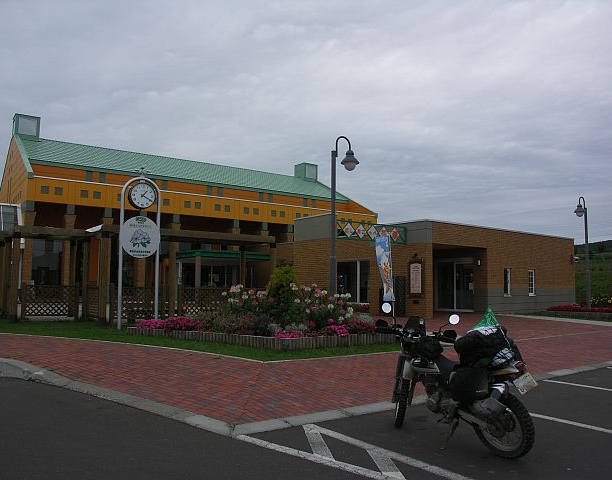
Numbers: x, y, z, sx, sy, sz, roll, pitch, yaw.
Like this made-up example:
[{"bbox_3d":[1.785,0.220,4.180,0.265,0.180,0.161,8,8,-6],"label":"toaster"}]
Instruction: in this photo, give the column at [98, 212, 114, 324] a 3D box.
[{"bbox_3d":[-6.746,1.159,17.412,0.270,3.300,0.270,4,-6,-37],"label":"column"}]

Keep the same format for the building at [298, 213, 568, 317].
[{"bbox_3d":[6.306,1.612,25.870,16.900,4.000,6.200,4,-6,-37],"label":"building"}]

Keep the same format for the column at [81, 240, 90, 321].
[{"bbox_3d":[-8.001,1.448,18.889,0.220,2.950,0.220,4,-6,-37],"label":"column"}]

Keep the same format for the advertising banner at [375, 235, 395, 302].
[{"bbox_3d":[2.096,0.768,13.950,0.140,1.800,0.580,5,-7,-43],"label":"advertising banner"}]

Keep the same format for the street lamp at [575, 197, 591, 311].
[{"bbox_3d":[13.326,0.714,24.981,0.920,5.600,0.530,3,-5,-25],"label":"street lamp"}]

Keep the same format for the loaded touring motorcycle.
[{"bbox_3d":[1.500,1.401,5.378,0.820,1.380,2.030,4,-6,-40],"label":"loaded touring motorcycle"}]

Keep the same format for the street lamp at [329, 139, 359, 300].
[{"bbox_3d":[1.095,-0.180,14.349,0.920,5.450,0.530,-3,-6,34],"label":"street lamp"}]

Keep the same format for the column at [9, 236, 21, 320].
[{"bbox_3d":[-10.266,1.361,18.332,0.240,3.000,0.240,4,-6,-37],"label":"column"}]

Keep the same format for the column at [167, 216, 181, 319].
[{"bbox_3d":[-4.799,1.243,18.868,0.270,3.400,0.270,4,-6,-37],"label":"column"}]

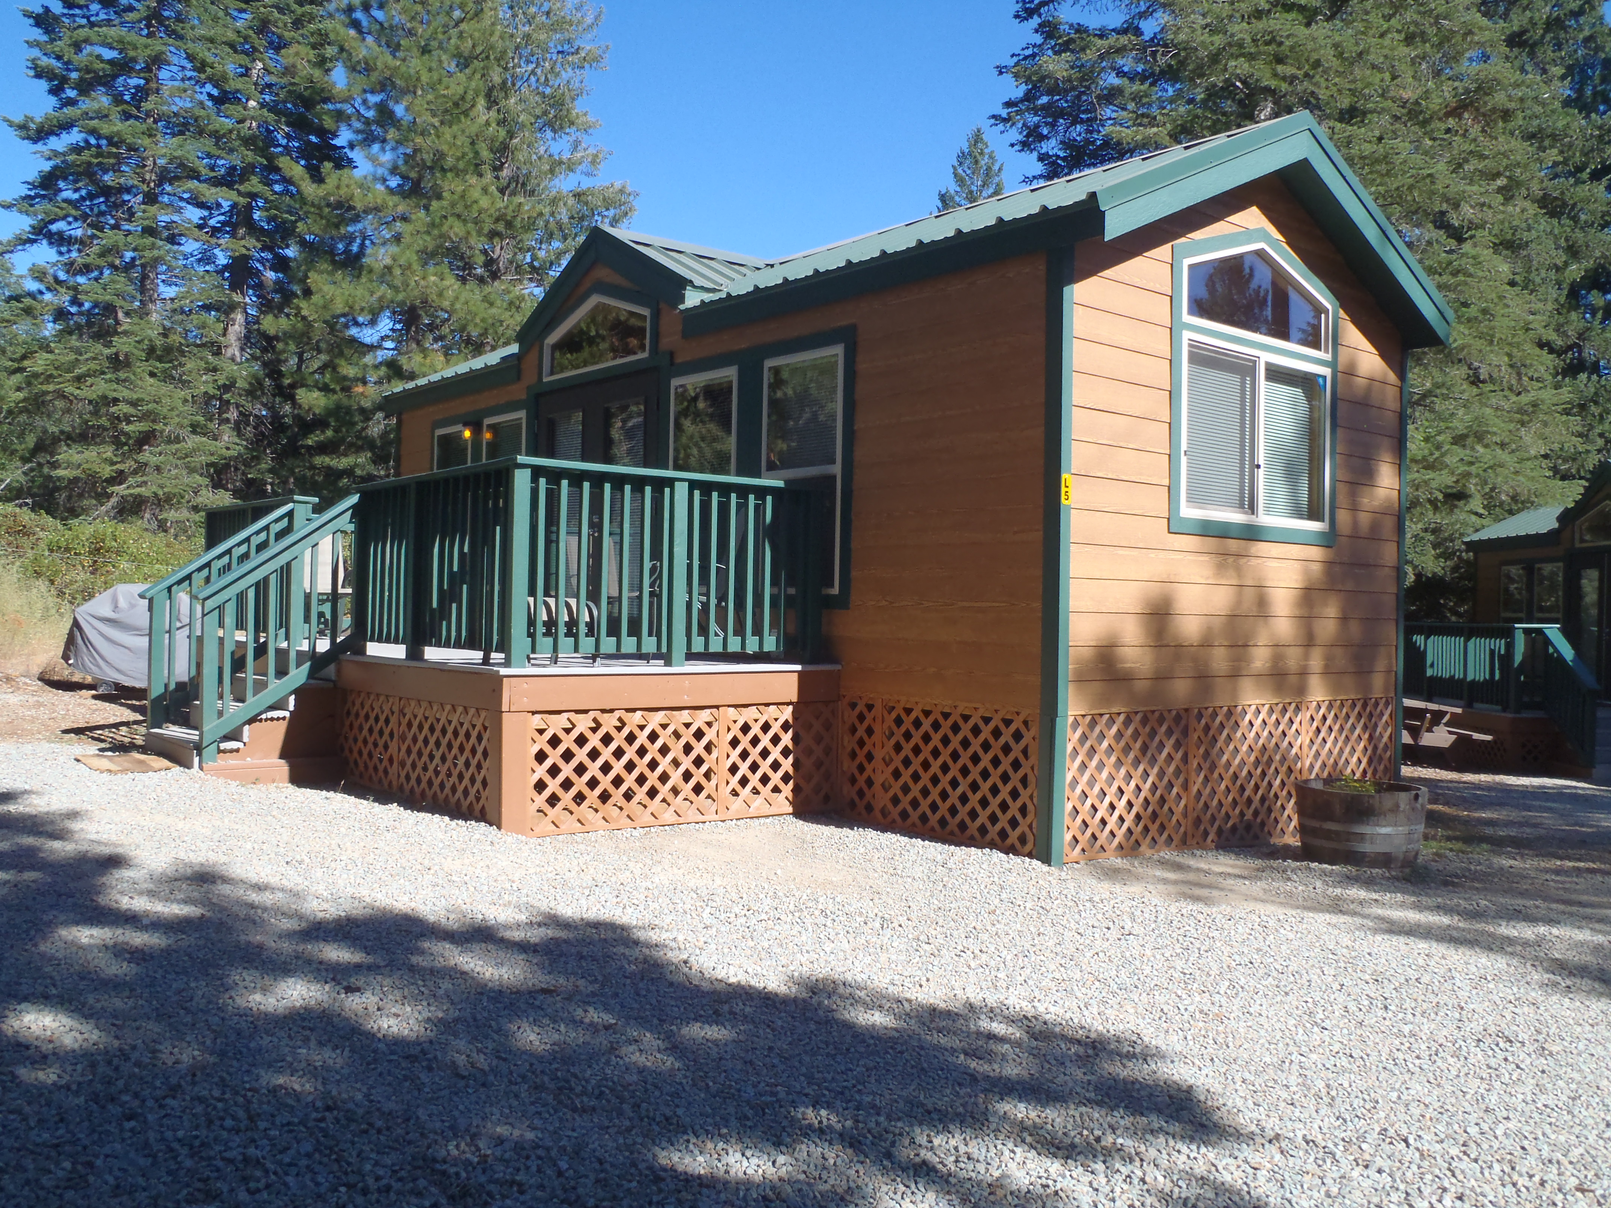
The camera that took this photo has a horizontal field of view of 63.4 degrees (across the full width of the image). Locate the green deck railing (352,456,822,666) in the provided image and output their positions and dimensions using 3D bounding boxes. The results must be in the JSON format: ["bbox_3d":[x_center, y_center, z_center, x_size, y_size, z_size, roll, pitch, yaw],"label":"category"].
[{"bbox_3d":[-1.296,-0.190,7.833,2.112,1.036,2.053,1,0,-41],"label":"green deck railing"}]

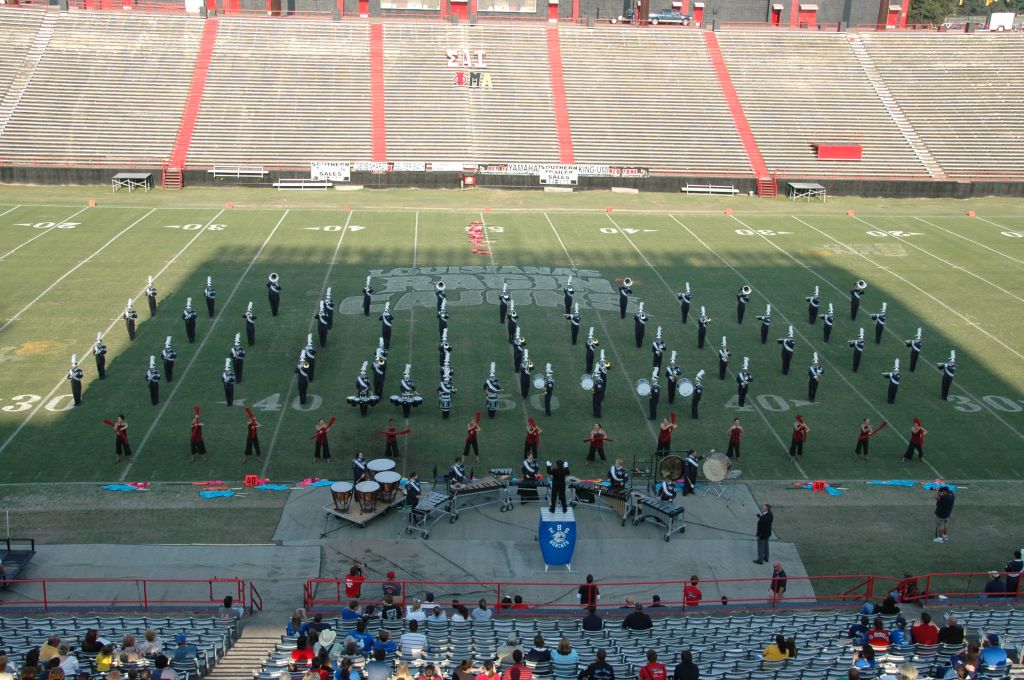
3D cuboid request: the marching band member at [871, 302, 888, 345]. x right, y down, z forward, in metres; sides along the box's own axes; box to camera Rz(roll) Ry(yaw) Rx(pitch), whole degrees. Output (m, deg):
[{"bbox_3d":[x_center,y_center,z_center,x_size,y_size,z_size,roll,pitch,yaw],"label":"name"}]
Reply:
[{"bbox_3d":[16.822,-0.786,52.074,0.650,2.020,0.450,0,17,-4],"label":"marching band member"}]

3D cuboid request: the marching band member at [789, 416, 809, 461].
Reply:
[{"bbox_3d":[10.028,3.411,39.702,0.700,1.686,0.500,-4,18,-18],"label":"marching band member"}]

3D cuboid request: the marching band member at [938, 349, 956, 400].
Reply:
[{"bbox_3d":[17.373,1.403,45.391,0.620,2.080,0.440,0,17,-4],"label":"marching band member"}]

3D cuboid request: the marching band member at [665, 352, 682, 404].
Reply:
[{"bbox_3d":[6.331,1.473,44.407,0.610,2.186,0.500,-1,17,-9],"label":"marching band member"}]

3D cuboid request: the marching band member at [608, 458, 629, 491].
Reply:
[{"bbox_3d":[3.424,4.607,36.359,0.620,1.717,0.500,4,17,8],"label":"marching band member"}]

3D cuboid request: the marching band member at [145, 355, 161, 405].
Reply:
[{"bbox_3d":[-13.498,1.470,42.722,0.560,2.000,0.460,0,17,-4],"label":"marching band member"}]

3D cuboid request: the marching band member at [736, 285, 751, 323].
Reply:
[{"bbox_3d":[11.143,-1.727,55.026,0.600,1.880,0.700,0,17,-4],"label":"marching band member"}]

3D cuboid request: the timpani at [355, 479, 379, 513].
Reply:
[{"bbox_3d":[-4.422,4.795,34.731,0.770,0.780,0.770,0,17,-4],"label":"timpani"}]

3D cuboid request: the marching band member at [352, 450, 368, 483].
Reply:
[{"bbox_3d":[-4.745,4.192,35.140,0.550,1.620,0.500,-15,23,-42],"label":"marching band member"}]

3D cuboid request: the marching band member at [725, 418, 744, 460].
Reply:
[{"bbox_3d":[7.760,3.403,39.340,0.580,1.660,0.400,0,17,-4],"label":"marching band member"}]

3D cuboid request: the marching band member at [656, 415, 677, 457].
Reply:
[{"bbox_3d":[5.529,3.455,40.494,0.670,1.772,0.515,-8,19,-28],"label":"marching band member"}]

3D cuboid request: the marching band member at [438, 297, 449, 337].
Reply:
[{"bbox_3d":[-3.192,-0.890,52.243,0.536,2.112,0.597,0,17,-4],"label":"marching band member"}]

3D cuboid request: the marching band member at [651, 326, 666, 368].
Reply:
[{"bbox_3d":[6.168,0.467,47.517,0.600,2.147,0.500,-1,17,-9],"label":"marching band member"}]

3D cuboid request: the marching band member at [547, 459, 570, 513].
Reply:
[{"bbox_3d":[1.300,4.087,31.772,0.680,1.580,0.500,0,17,-4],"label":"marching band member"}]

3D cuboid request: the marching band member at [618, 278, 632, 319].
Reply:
[{"bbox_3d":[5.557,-2.010,55.388,0.620,2.030,0.750,-3,17,-14],"label":"marching band member"}]

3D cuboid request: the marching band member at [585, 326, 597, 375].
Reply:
[{"bbox_3d":[3.464,0.453,48.671,0.567,2.091,0.670,-8,19,-28],"label":"marching band member"}]

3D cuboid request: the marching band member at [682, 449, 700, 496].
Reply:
[{"bbox_3d":[6.058,4.384,37.958,0.670,1.648,0.597,13,21,34],"label":"marching band member"}]

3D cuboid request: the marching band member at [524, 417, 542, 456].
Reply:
[{"bbox_3d":[0.734,3.414,39.344,0.650,1.600,0.500,0,17,-4],"label":"marching band member"}]

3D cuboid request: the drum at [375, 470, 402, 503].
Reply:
[{"bbox_3d":[-3.856,4.648,35.366,0.800,0.800,0.800,0,17,-4],"label":"drum"}]

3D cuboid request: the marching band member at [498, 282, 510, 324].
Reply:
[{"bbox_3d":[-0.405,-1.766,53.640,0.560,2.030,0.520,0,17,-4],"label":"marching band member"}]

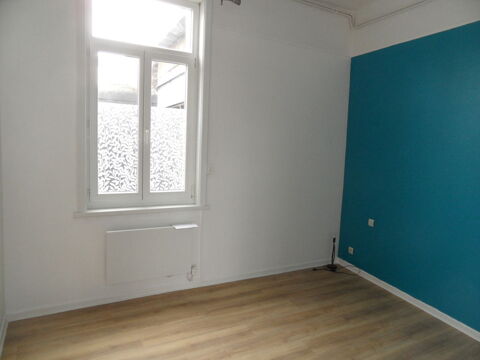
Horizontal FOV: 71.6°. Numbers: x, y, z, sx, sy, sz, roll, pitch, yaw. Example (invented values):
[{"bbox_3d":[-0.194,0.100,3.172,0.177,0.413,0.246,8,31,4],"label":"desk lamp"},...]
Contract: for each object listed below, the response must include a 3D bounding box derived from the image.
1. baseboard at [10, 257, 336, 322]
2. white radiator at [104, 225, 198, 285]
[{"bbox_3d":[-0.324,0.994,3.213,3.168,0.075,0.018,-1,8,-25],"label":"baseboard"},{"bbox_3d":[-0.754,0.631,2.901,0.756,0.447,0.095,-1,8,-25],"label":"white radiator"}]

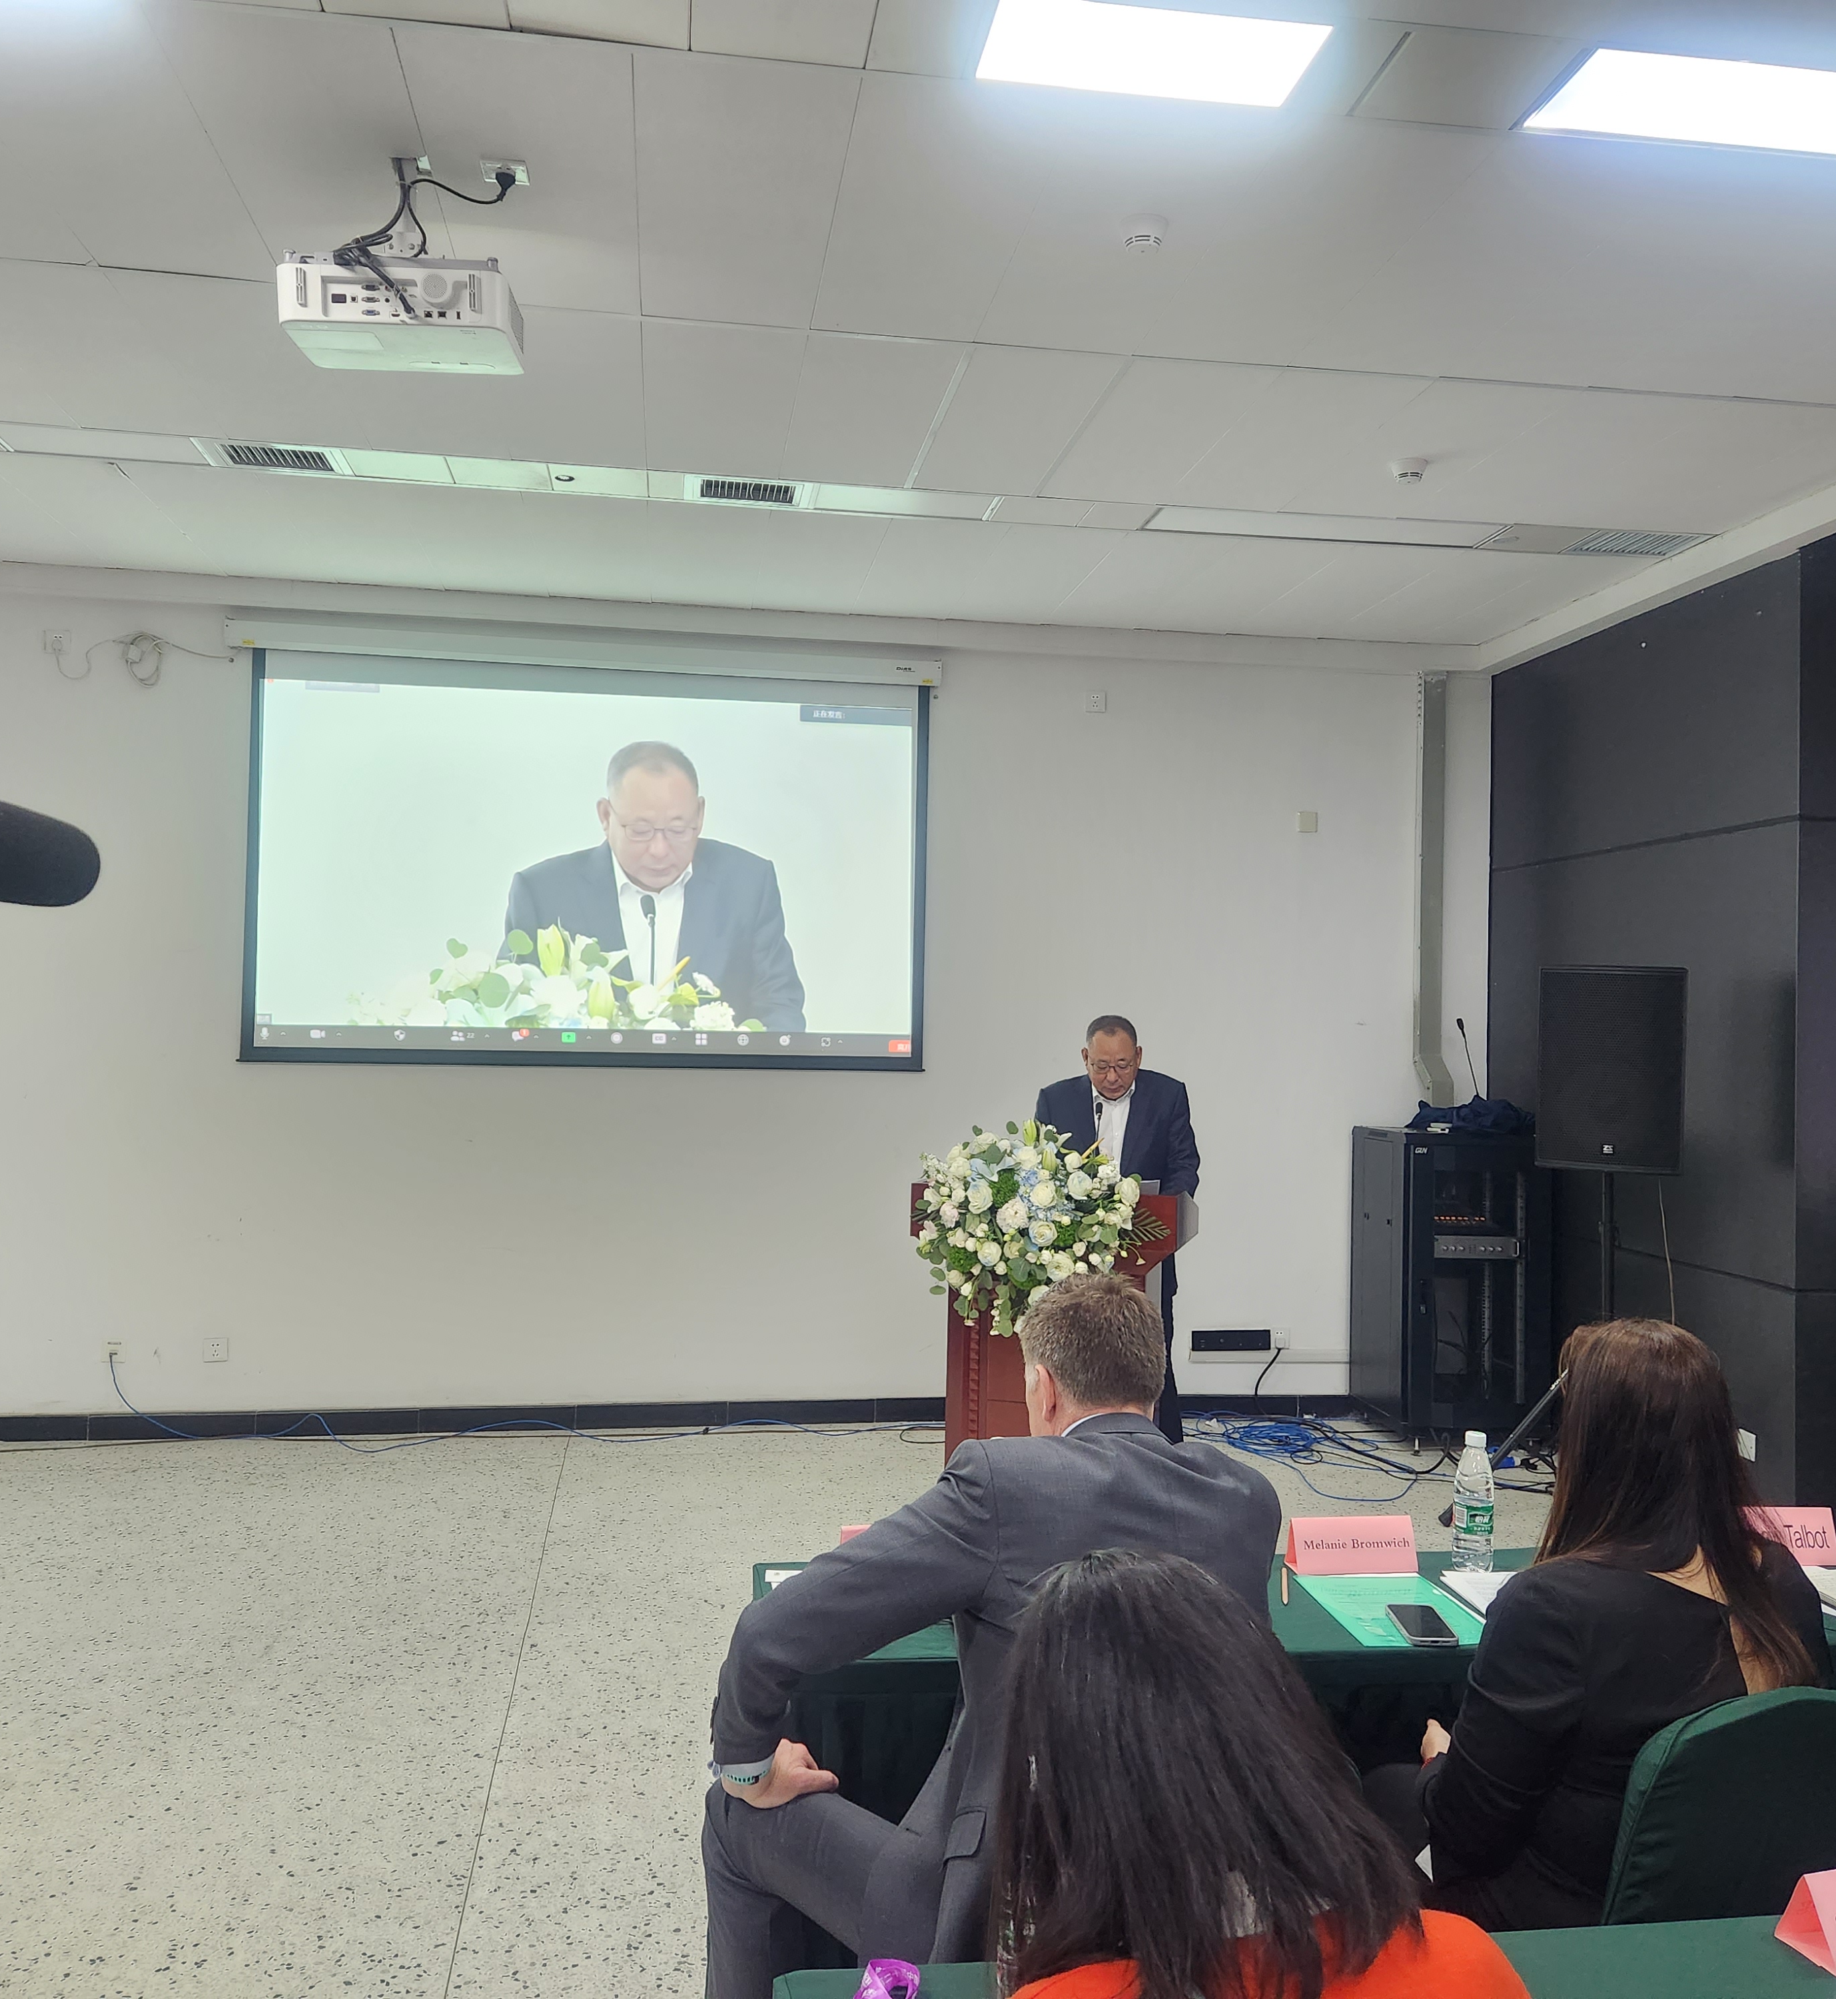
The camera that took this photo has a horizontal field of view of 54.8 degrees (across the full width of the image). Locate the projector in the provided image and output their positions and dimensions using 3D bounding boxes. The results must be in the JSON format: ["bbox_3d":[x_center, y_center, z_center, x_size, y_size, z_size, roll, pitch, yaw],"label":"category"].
[{"bbox_3d":[-0.993,-1.319,3.447,0.410,0.118,0.320,0,6,-7],"label":"projector"}]

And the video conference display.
[{"bbox_3d":[-1.332,-0.546,7.319,2.770,1.650,0.060,1,-2,-8],"label":"video conference display"}]

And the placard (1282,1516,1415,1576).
[{"bbox_3d":[0.740,0.927,3.020,0.211,0.085,0.074,1,-2,-8],"label":"placard"}]

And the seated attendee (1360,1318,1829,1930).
[{"bbox_3d":[0.880,1.054,2.360,0.480,1.310,0.720,1,-2,-13],"label":"seated attendee"}]

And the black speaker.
[{"bbox_3d":[2.320,0.234,5.930,0.440,0.660,0.410,1,-1,22],"label":"black speaker"}]

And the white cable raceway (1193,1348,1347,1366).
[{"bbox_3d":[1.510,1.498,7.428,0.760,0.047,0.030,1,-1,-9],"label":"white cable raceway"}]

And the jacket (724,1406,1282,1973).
[{"bbox_3d":[0.110,0.878,2.270,0.630,0.670,0.480,2,-2,-22],"label":"jacket"}]

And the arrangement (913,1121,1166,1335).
[{"bbox_3d":[0.354,0.666,5.150,0.710,0.600,0.420,1,-2,18],"label":"arrangement"}]

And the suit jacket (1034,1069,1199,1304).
[{"bbox_3d":[0.650,0.615,5.780,0.560,0.750,0.400,1,-2,10],"label":"suit jacket"}]

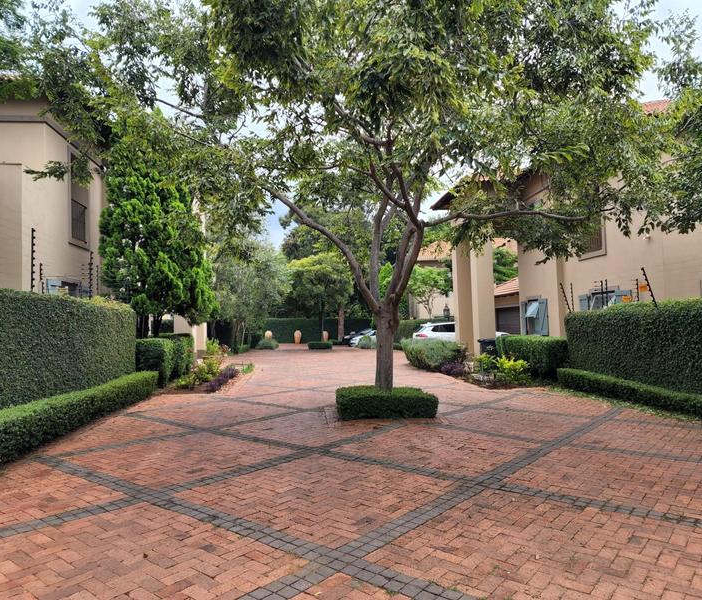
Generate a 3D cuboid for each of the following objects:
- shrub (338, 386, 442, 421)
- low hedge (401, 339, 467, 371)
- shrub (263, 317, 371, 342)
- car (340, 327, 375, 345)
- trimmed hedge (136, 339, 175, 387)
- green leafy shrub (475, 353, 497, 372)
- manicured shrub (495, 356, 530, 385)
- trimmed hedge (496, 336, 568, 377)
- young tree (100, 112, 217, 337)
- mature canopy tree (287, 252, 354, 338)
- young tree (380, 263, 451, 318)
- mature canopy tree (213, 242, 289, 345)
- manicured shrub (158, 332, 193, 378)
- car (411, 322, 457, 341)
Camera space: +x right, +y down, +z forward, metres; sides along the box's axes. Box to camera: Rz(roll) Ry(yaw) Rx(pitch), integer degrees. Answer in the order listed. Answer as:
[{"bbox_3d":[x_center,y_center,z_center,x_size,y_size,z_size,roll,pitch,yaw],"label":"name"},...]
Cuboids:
[{"bbox_3d":[0.604,1.803,9.488,1.600,0.350,1.550,0,-3,-6],"label":"shrub"},{"bbox_3d":[3.092,2.023,19.800,2.200,1.100,2.900,-2,-3,-5],"label":"low hedge"},{"bbox_3d":[-3.473,3.013,52.000,10.800,2.450,1.100,-2,-3,-5],"label":"shrub"},{"bbox_3d":[1.464,2.831,42.335,4.350,1.470,1.780,1,-3,-30],"label":"car"},{"bbox_3d":[-5.513,1.748,14.400,1.350,1.250,1.150,-2,-3,-5],"label":"trimmed hedge"},{"bbox_3d":[4.257,1.995,16.700,0.720,0.680,0.700,-2,-3,-5],"label":"green leafy shrub"},{"bbox_3d":[4.174,1.801,13.767,0.820,0.720,0.750,0,-3,-6],"label":"manicured shrub"},{"bbox_3d":[5.115,1.640,15.027,1.950,1.150,0.950,0,-3,-6],"label":"trimmed hedge"},{"bbox_3d":[-5.978,-1.681,16.692,3.500,8.100,3.400,0,-3,-6],"label":"young tree"},{"bbox_3d":[-2.324,-0.038,40.500,5.000,7.000,4.900,-2,-3,-5],"label":"mature canopy tree"},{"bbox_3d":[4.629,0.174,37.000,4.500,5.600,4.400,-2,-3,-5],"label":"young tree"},{"bbox_3d":[-6.187,-0.303,32.664,4.700,6.900,4.500,0,-3,-6],"label":"mature canopy tree"},{"bbox_3d":[-5.925,1.833,17.400,1.400,1.350,1.400,-2,-3,-5],"label":"manicured shrub"},{"bbox_3d":[5.622,1.967,26.800,4.550,1.660,1.850,-1,-3,-7],"label":"car"}]

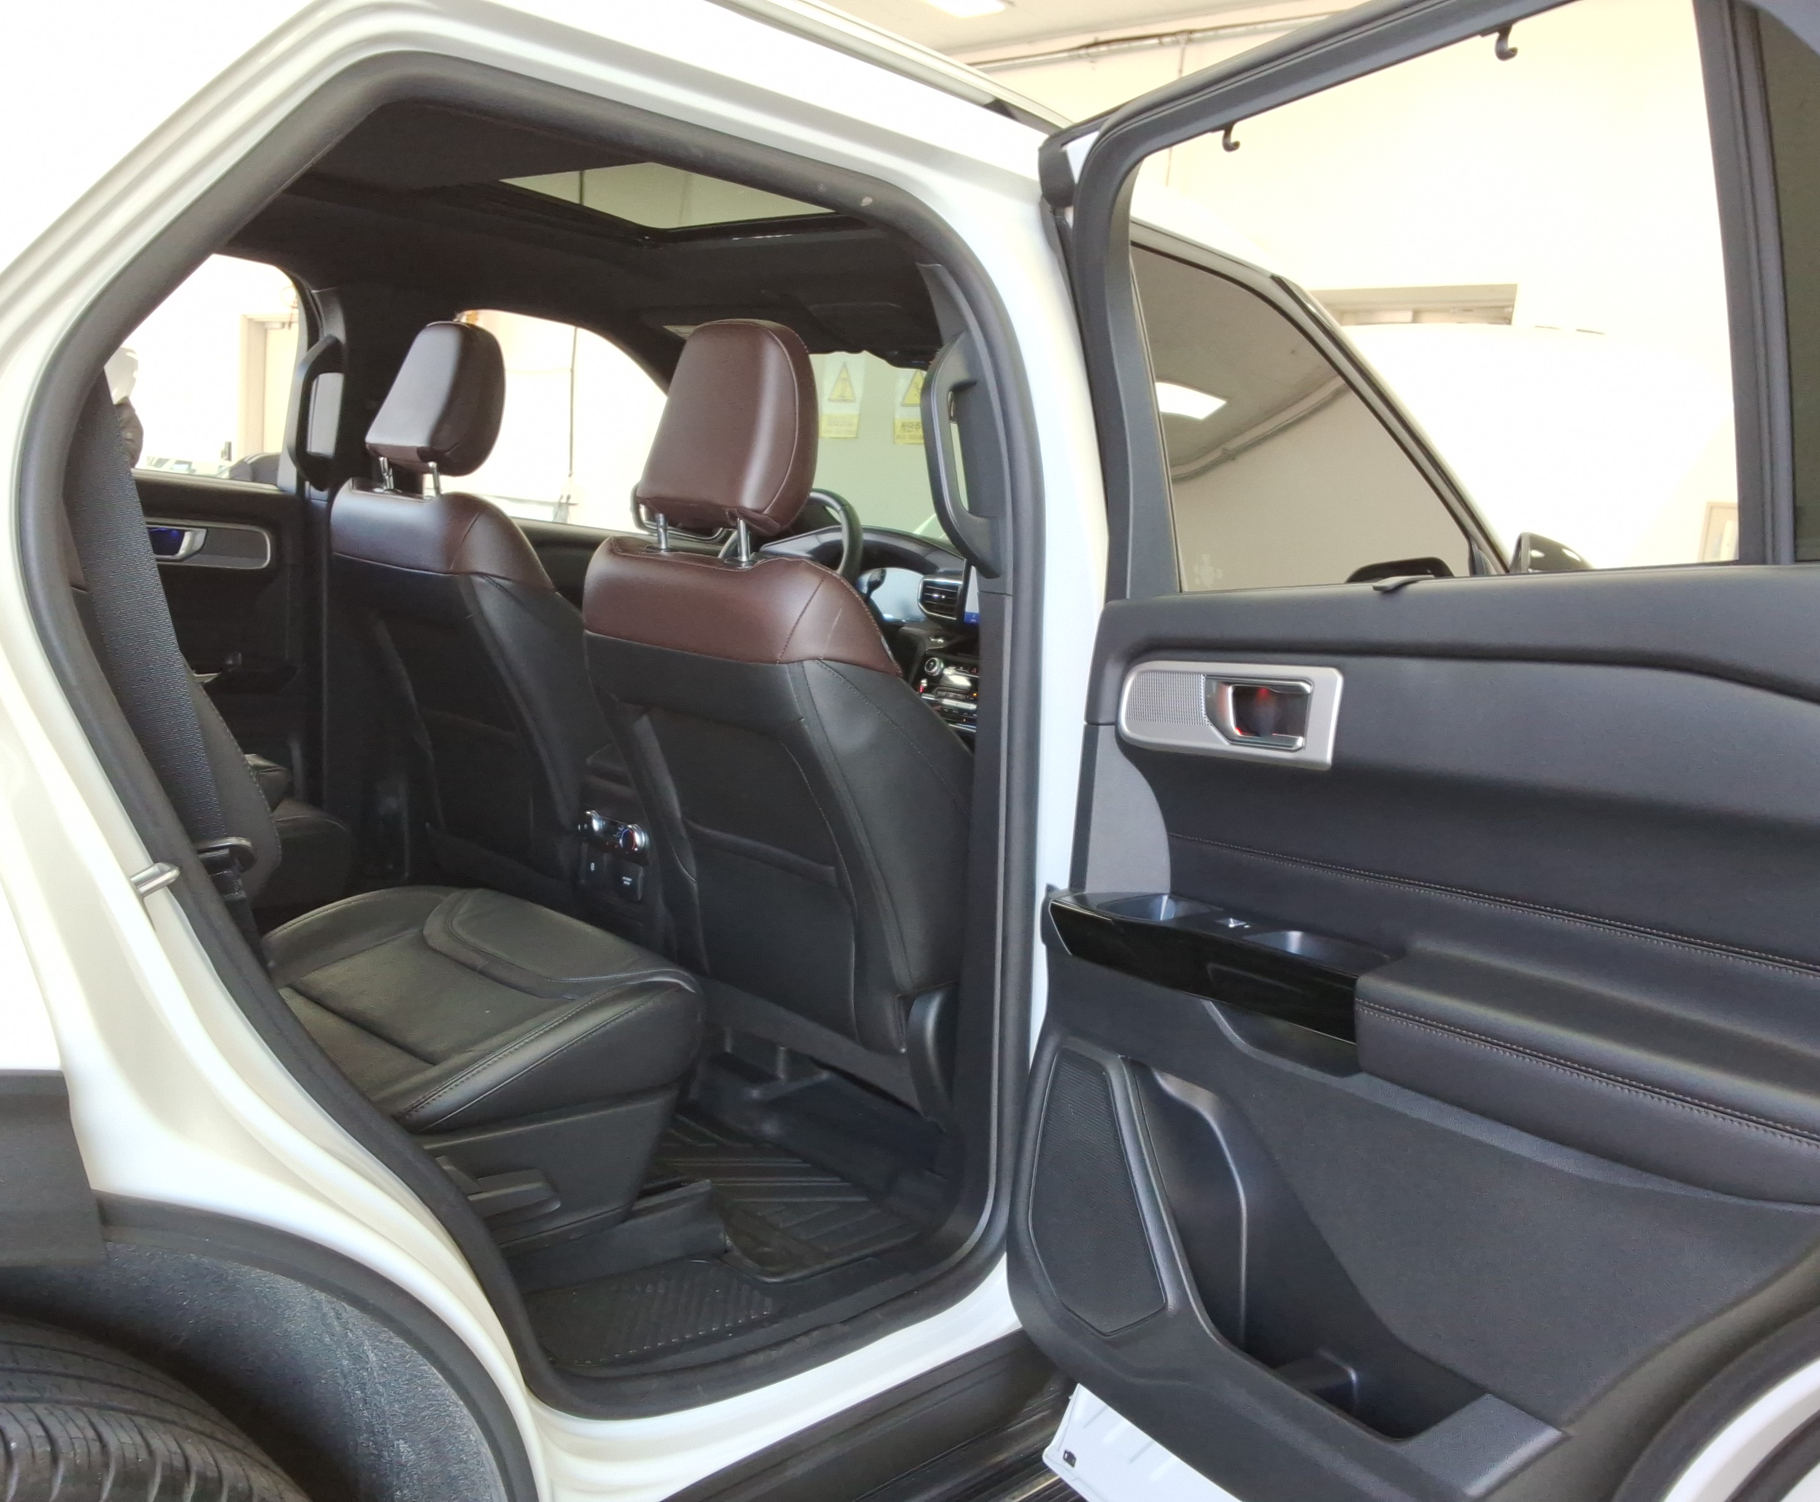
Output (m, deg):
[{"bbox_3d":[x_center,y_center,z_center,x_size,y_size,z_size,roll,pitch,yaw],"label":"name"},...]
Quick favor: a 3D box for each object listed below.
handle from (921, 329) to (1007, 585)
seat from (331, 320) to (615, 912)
[{"bbox_3d":[0.057,-0.301,1.649,0.075,0.240,0.045,-7,5,-31],"label":"handle"},{"bbox_3d":[-0.521,-0.151,2.719,0.560,1.045,0.810,13,11,43],"label":"seat"}]

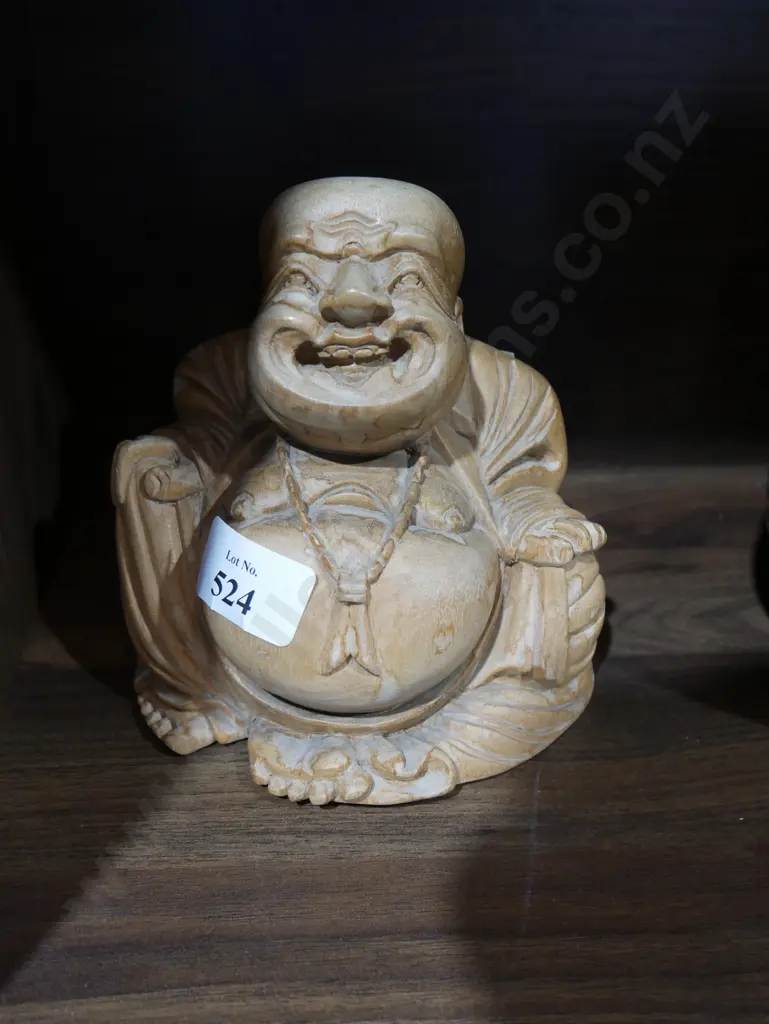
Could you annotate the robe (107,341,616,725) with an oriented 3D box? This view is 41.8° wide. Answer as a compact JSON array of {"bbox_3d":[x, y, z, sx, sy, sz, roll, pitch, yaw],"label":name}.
[{"bbox_3d":[-0.007,0.003,0.310,0.138,0.112,0.104,4,30,6],"label":"robe"}]

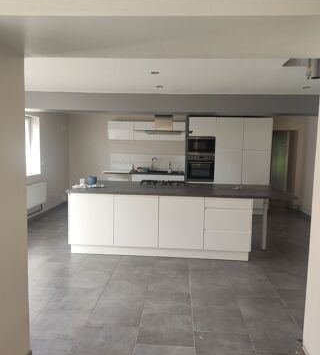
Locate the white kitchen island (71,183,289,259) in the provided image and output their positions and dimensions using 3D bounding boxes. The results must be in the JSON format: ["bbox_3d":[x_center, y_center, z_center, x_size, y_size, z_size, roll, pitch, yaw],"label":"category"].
[{"bbox_3d":[0.257,0.587,4.601,2.960,0.873,1.220,1,6,4],"label":"white kitchen island"}]

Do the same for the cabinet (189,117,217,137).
[{"bbox_3d":[0.961,-1.135,6.931,0.600,0.410,0.025,2,5,4],"label":"cabinet"}]

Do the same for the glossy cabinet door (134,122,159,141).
[{"bbox_3d":[-0.317,-1.089,7.153,0.595,0.424,0.022,1,5,4],"label":"glossy cabinet door"}]

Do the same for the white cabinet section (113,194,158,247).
[{"bbox_3d":[-0.317,0.578,4.059,0.594,0.696,0.022,1,6,4],"label":"white cabinet section"}]

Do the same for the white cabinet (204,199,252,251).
[{"bbox_3d":[0.898,0.582,4.256,0.600,0.696,0.580,1,6,4],"label":"white cabinet"}]

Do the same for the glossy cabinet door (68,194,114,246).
[{"bbox_3d":[-0.915,0.565,4.125,0.597,0.700,0.025,2,5,4],"label":"glossy cabinet door"}]

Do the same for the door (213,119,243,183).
[{"bbox_3d":[1.510,-0.305,6.806,0.597,2.000,0.022,1,5,4],"label":"door"}]

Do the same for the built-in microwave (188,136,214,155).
[{"bbox_3d":[0.958,-0.728,7.157,0.595,0.410,0.420,2,5,4],"label":"built-in microwave"}]

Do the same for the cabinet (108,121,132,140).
[{"bbox_3d":[-0.890,-1.104,7.364,0.599,0.417,0.350,1,6,4],"label":"cabinet"}]

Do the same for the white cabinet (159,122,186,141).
[{"bbox_3d":[0.306,-1.074,7.302,0.600,0.420,0.350,1,6,4],"label":"white cabinet"}]

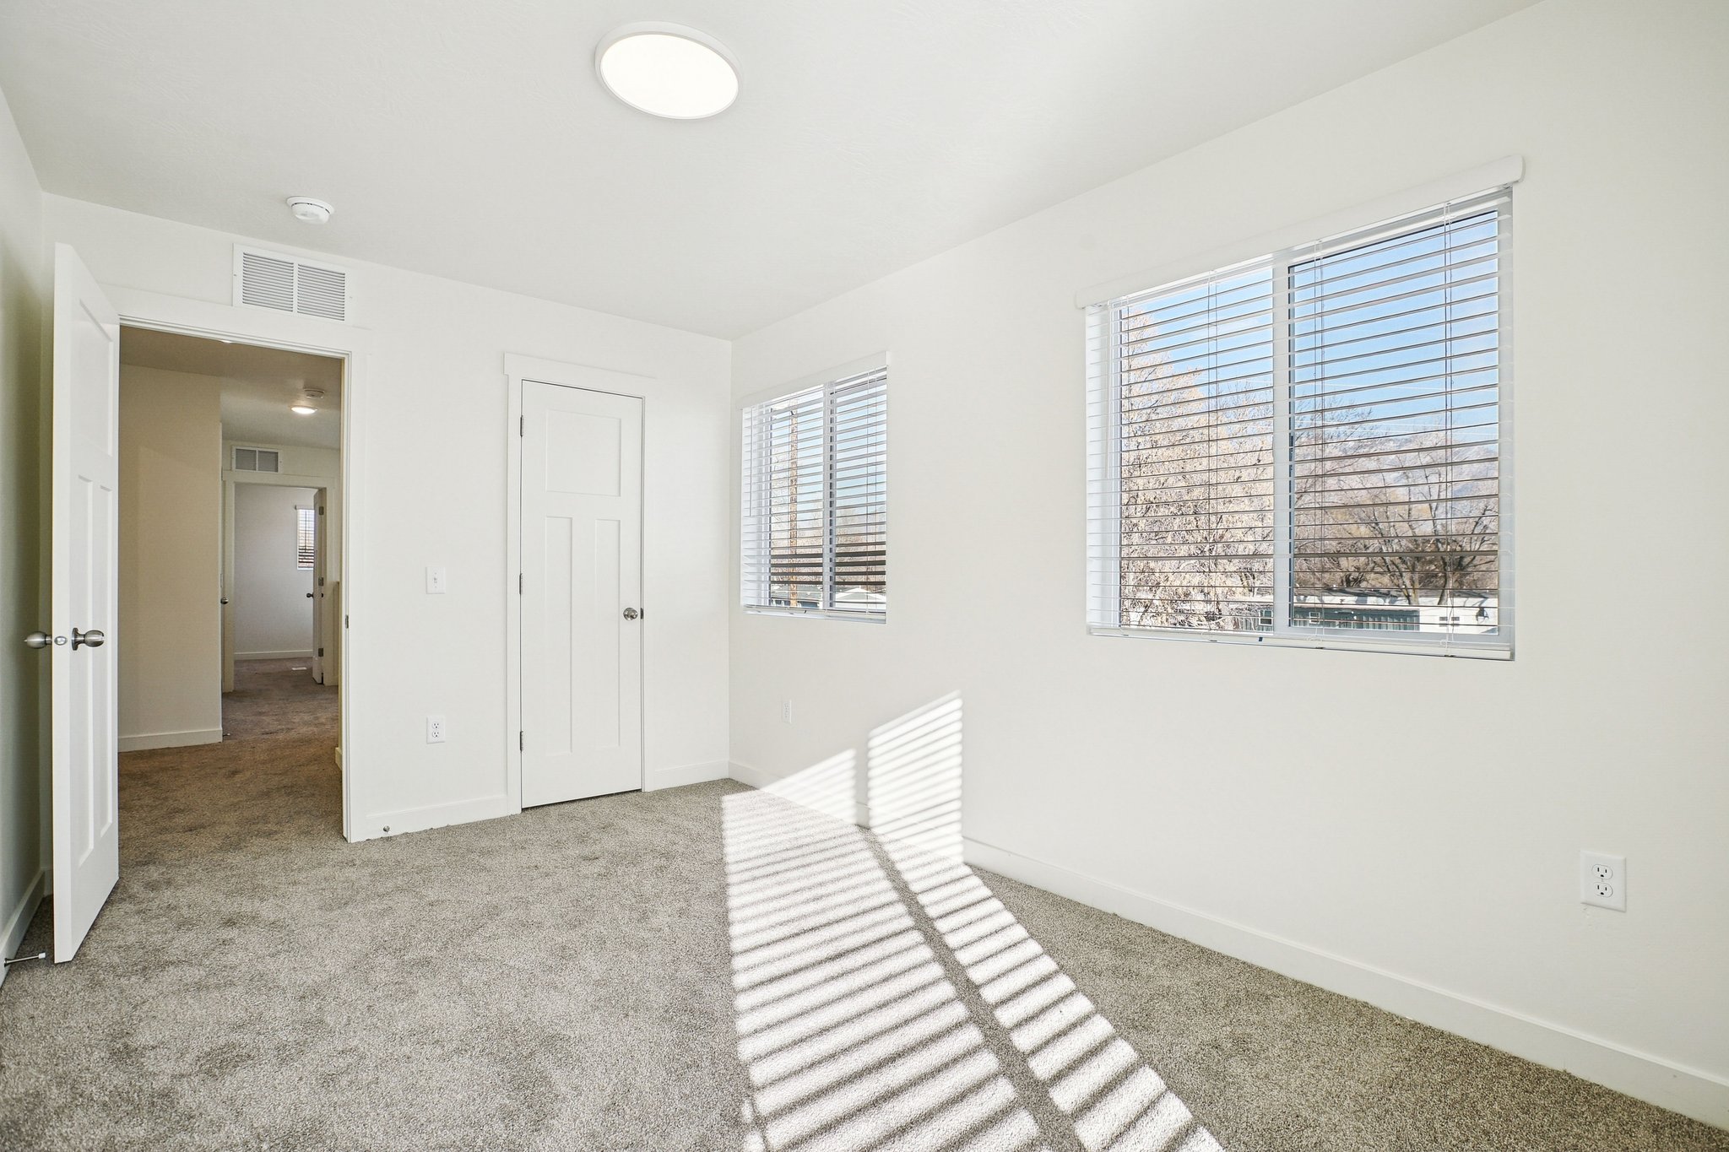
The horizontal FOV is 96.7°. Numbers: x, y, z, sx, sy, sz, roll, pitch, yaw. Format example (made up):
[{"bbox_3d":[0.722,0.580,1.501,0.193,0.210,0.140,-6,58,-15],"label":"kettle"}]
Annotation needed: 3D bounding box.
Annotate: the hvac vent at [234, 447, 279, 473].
[{"bbox_3d":[-6.029,-1.141,7.638,0.400,0.240,0.020,1,-1,-37],"label":"hvac vent"}]

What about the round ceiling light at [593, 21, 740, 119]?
[{"bbox_3d":[-0.524,-1.344,2.072,0.378,0.025,0.378,0,-1,0],"label":"round ceiling light"}]

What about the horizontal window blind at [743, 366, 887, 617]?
[{"bbox_3d":[-0.273,-0.375,3.847,0.055,1.141,1.127,1,-1,-42],"label":"horizontal window blind"}]

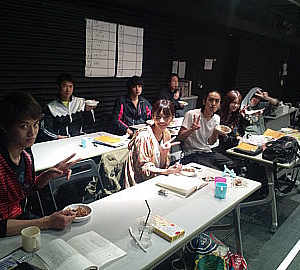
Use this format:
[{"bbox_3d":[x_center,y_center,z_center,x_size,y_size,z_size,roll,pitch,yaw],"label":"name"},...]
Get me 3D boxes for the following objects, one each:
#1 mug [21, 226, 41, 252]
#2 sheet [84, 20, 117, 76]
[{"bbox_3d":[-0.516,0.471,1.292,0.108,0.086,0.082,11,16,28],"label":"mug"},{"bbox_3d":[-0.771,-1.363,4.674,0.010,0.852,0.598,16,19,40],"label":"sheet"}]

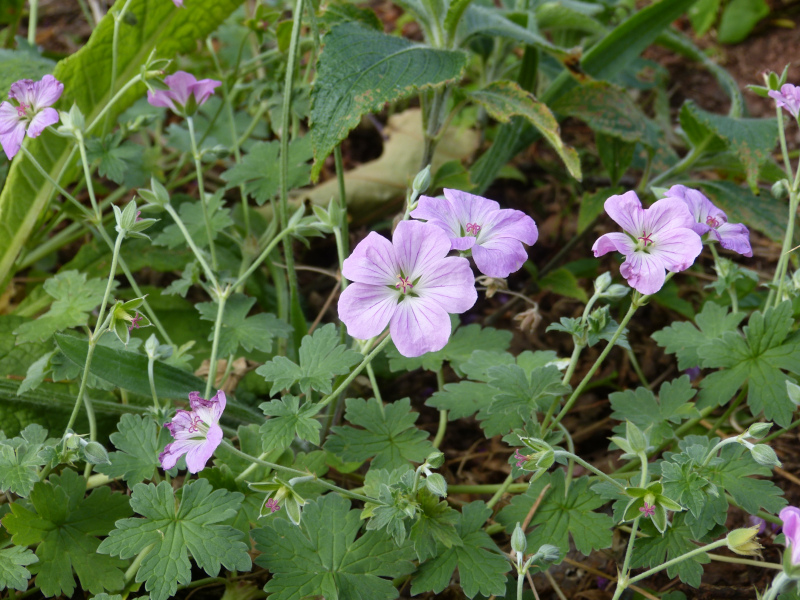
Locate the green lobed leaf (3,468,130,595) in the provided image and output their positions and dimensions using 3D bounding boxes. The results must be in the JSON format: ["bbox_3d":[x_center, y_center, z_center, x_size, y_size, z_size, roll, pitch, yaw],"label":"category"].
[{"bbox_3d":[-0.105,0.074,0.505,0.042,0.011,0.043,-2,60,-1],"label":"green lobed leaf"}]

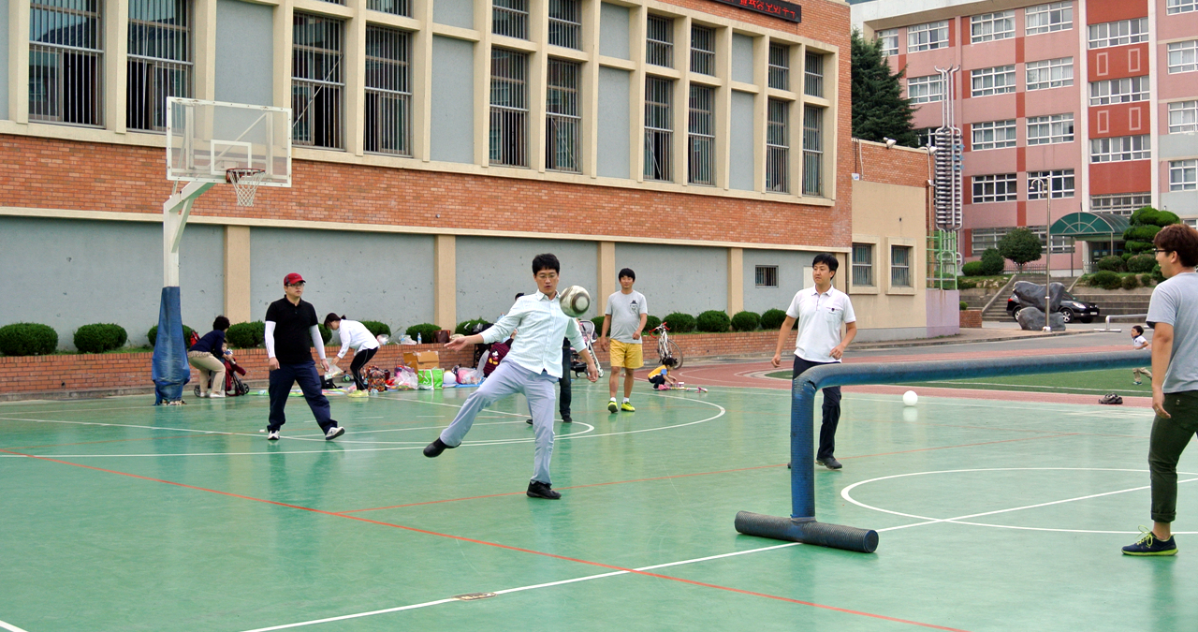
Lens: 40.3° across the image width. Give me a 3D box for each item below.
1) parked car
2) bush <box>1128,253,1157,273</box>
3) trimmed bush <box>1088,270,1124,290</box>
[{"bbox_3d":[25.301,-0.522,91.000,1.940,1.750,4.800,0,1,-43],"label":"parked car"},{"bbox_3d":[30.283,-2.921,91.000,1.600,1.000,1.500,0,1,0],"label":"bush"},{"bbox_3d":[26.721,-1.898,86.000,1.850,1.050,1.650,0,1,0],"label":"trimmed bush"}]

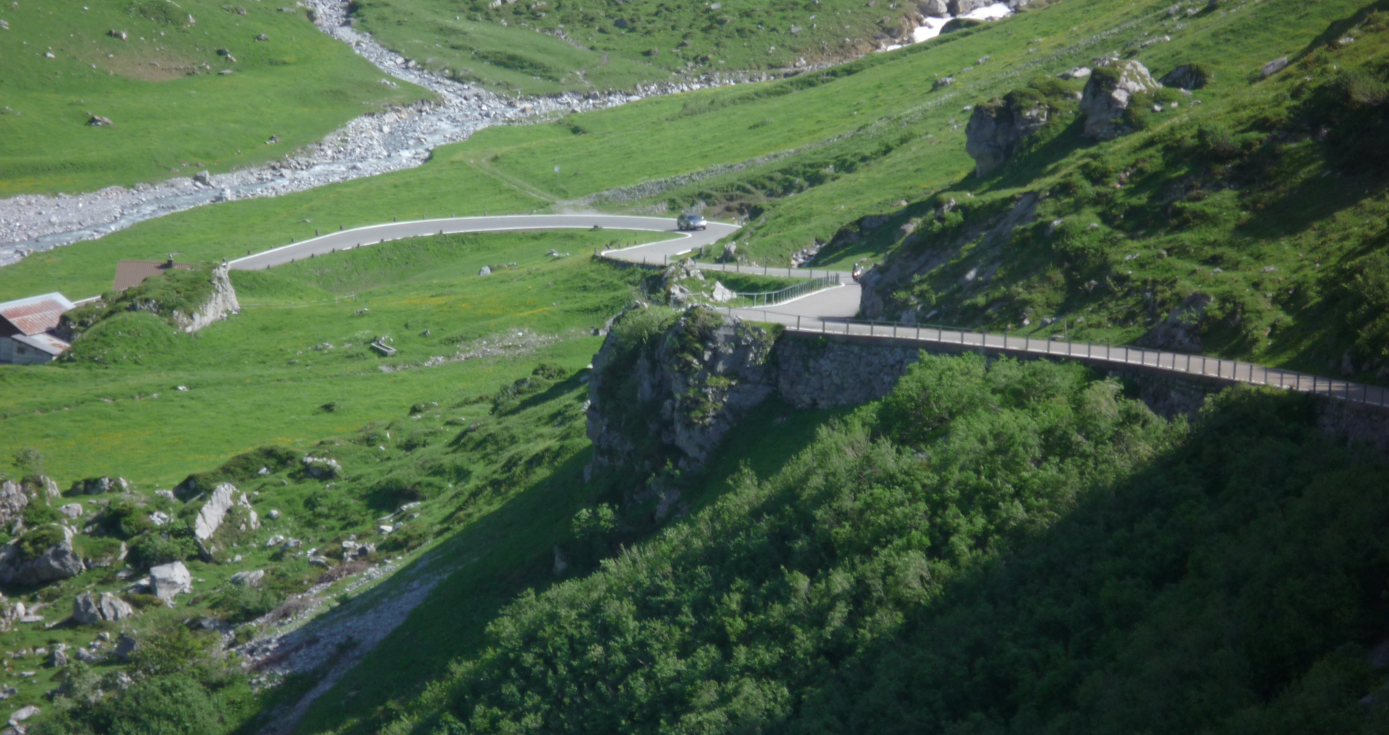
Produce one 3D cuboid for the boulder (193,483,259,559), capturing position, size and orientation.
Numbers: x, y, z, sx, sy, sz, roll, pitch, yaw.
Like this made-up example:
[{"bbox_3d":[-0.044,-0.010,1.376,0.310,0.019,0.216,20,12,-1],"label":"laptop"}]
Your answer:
[{"bbox_3d":[-36.373,11.914,467.000,5.080,5.390,4.300,3,9,-4],"label":"boulder"}]

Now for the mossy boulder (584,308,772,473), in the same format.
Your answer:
[{"bbox_3d":[-0.926,1.698,428.000,13.220,10.990,10.500,3,9,0],"label":"mossy boulder"}]

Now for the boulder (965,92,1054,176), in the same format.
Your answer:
[{"bbox_3d":[26.606,-19.691,508.000,7.440,6.550,6.300,4,9,3],"label":"boulder"}]

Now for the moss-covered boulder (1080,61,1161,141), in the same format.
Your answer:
[{"bbox_3d":[36.609,-23.067,518.000,6.930,6.350,6.200,4,9,4],"label":"moss-covered boulder"}]

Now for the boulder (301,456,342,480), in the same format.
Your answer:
[{"bbox_3d":[-29.850,8.038,482.000,3.100,1.620,2.400,3,9,-3],"label":"boulder"}]

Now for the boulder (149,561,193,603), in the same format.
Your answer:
[{"bbox_3d":[-39.713,16.231,457.000,3.340,2.830,3.000,3,9,-5],"label":"boulder"}]

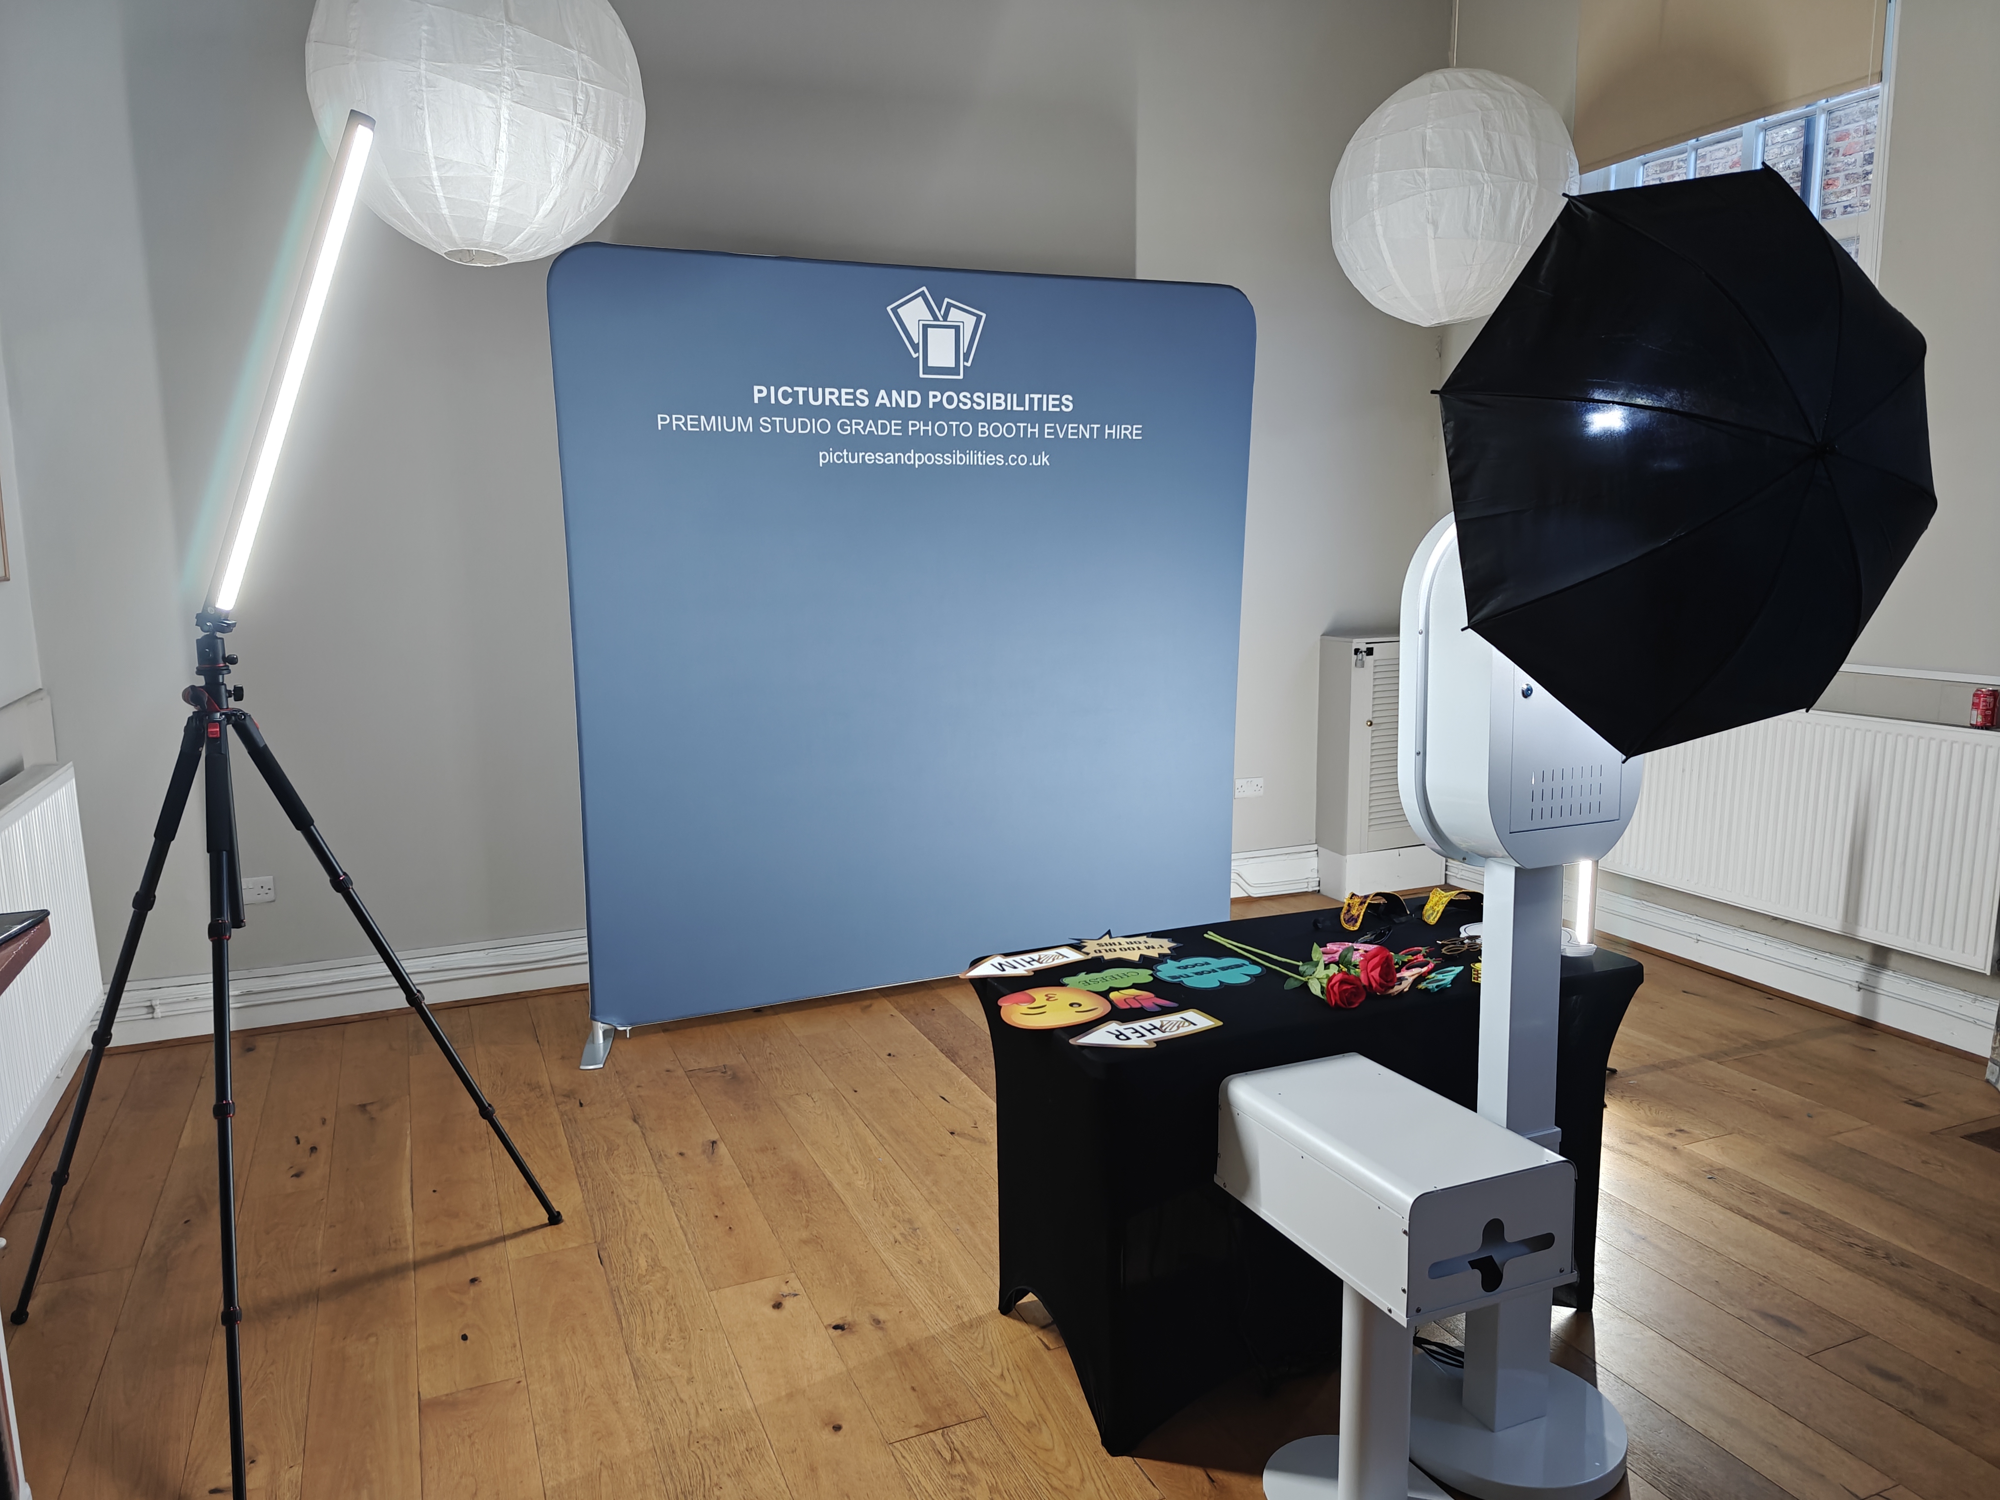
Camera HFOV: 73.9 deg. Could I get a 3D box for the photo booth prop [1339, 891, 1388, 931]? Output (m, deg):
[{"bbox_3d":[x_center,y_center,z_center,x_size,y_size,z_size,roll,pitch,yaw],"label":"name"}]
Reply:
[{"bbox_3d":[0.818,0.341,2.891,0.165,0.062,0.068,-6,10,-29],"label":"photo booth prop"}]

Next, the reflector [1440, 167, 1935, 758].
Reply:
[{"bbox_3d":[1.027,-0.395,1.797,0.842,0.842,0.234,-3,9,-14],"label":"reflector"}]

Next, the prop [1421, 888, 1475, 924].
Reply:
[{"bbox_3d":[0.991,0.334,2.924,0.170,0.061,0.070,-6,10,-29],"label":"prop"}]

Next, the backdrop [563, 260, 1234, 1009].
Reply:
[{"bbox_3d":[-0.211,-0.396,4.636,2.447,2.471,0.060,-4,9,-22],"label":"backdrop"}]

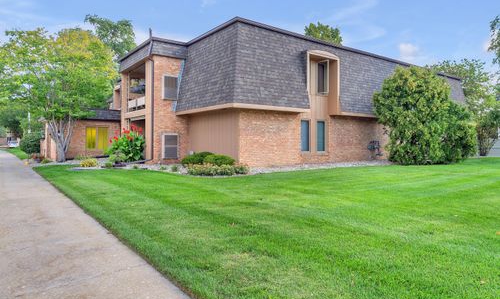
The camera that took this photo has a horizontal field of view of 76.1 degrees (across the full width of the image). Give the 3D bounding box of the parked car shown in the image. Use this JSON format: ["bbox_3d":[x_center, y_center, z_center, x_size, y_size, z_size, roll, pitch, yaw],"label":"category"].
[{"bbox_3d":[-47.012,-1.158,63.203,1.850,1.520,4.500,-1,2,-37],"label":"parked car"}]

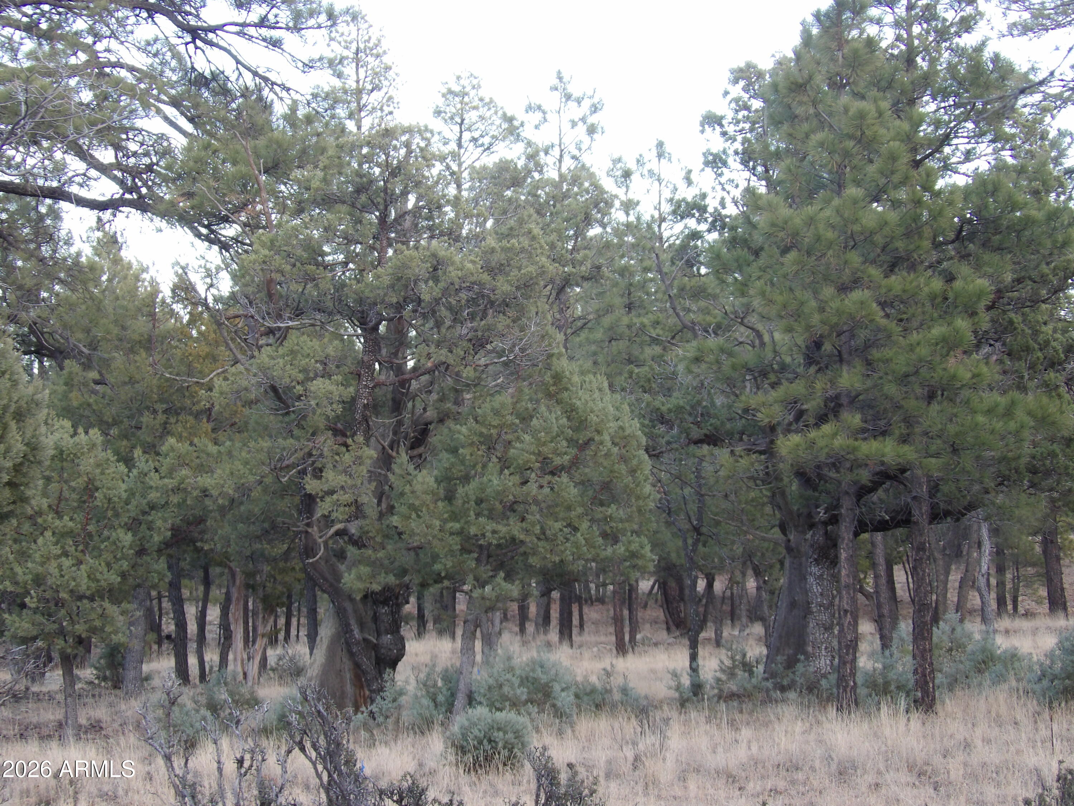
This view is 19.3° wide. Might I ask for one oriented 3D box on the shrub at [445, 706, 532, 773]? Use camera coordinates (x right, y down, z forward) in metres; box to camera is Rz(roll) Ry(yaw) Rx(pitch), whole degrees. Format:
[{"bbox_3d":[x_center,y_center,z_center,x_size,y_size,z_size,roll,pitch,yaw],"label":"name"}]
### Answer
[{"bbox_3d":[-0.408,2.814,26.500,0.730,0.562,0.700,0,-3,0],"label":"shrub"}]

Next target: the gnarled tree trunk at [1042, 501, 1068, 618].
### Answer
[{"bbox_3d":[12.443,3.748,76.000,0.600,2.801,0.500,0,-3,0],"label":"gnarled tree trunk"}]

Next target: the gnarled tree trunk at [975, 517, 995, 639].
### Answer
[{"bbox_3d":[8.628,3.364,61.000,0.370,2.345,0.320,0,-3,0],"label":"gnarled tree trunk"}]

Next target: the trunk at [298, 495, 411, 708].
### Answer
[{"bbox_3d":[-2.076,2.267,36.000,1.200,2.520,1.050,0,-3,0],"label":"trunk"}]

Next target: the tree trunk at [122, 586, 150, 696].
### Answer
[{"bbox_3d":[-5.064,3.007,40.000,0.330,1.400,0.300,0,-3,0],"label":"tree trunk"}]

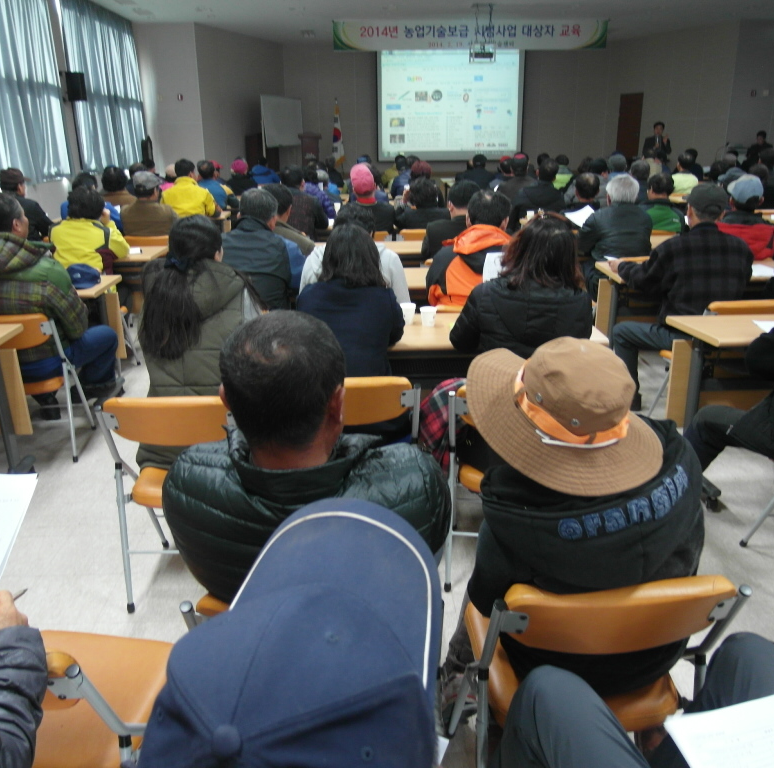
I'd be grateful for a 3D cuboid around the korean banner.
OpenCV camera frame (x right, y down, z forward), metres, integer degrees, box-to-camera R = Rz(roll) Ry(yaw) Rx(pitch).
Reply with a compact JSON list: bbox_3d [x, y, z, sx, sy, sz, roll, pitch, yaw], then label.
[{"bbox_3d":[1.542,-6.446,13.115,5.000,0.500,0.030,-2,19,-2],"label":"korean banner"}]

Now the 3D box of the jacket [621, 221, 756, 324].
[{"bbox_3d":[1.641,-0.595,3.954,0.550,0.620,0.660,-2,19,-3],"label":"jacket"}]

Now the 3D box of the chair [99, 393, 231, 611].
[{"bbox_3d":[-0.684,0.361,2.592,0.480,0.785,0.490,-1,19,0],"label":"chair"}]

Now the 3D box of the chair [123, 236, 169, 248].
[{"bbox_3d":[-2.106,-0.988,6.508,0.480,0.785,0.490,-2,19,-2],"label":"chair"}]

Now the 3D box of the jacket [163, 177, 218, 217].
[{"bbox_3d":[-2.094,-1.872,7.618,0.560,0.660,0.420,0,19,2],"label":"jacket"}]

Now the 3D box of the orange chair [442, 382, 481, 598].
[{"bbox_3d":[0.480,0.313,2.676,0.480,0.785,0.490,1,19,5],"label":"orange chair"}]

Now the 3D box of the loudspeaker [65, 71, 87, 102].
[{"bbox_3d":[-4.437,-4.244,10.145,0.280,0.410,0.280,-12,22,-28],"label":"loudspeaker"}]

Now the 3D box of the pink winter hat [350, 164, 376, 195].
[{"bbox_3d":[-0.214,-1.788,6.207,0.220,0.250,0.250,-1,19,0],"label":"pink winter hat"}]

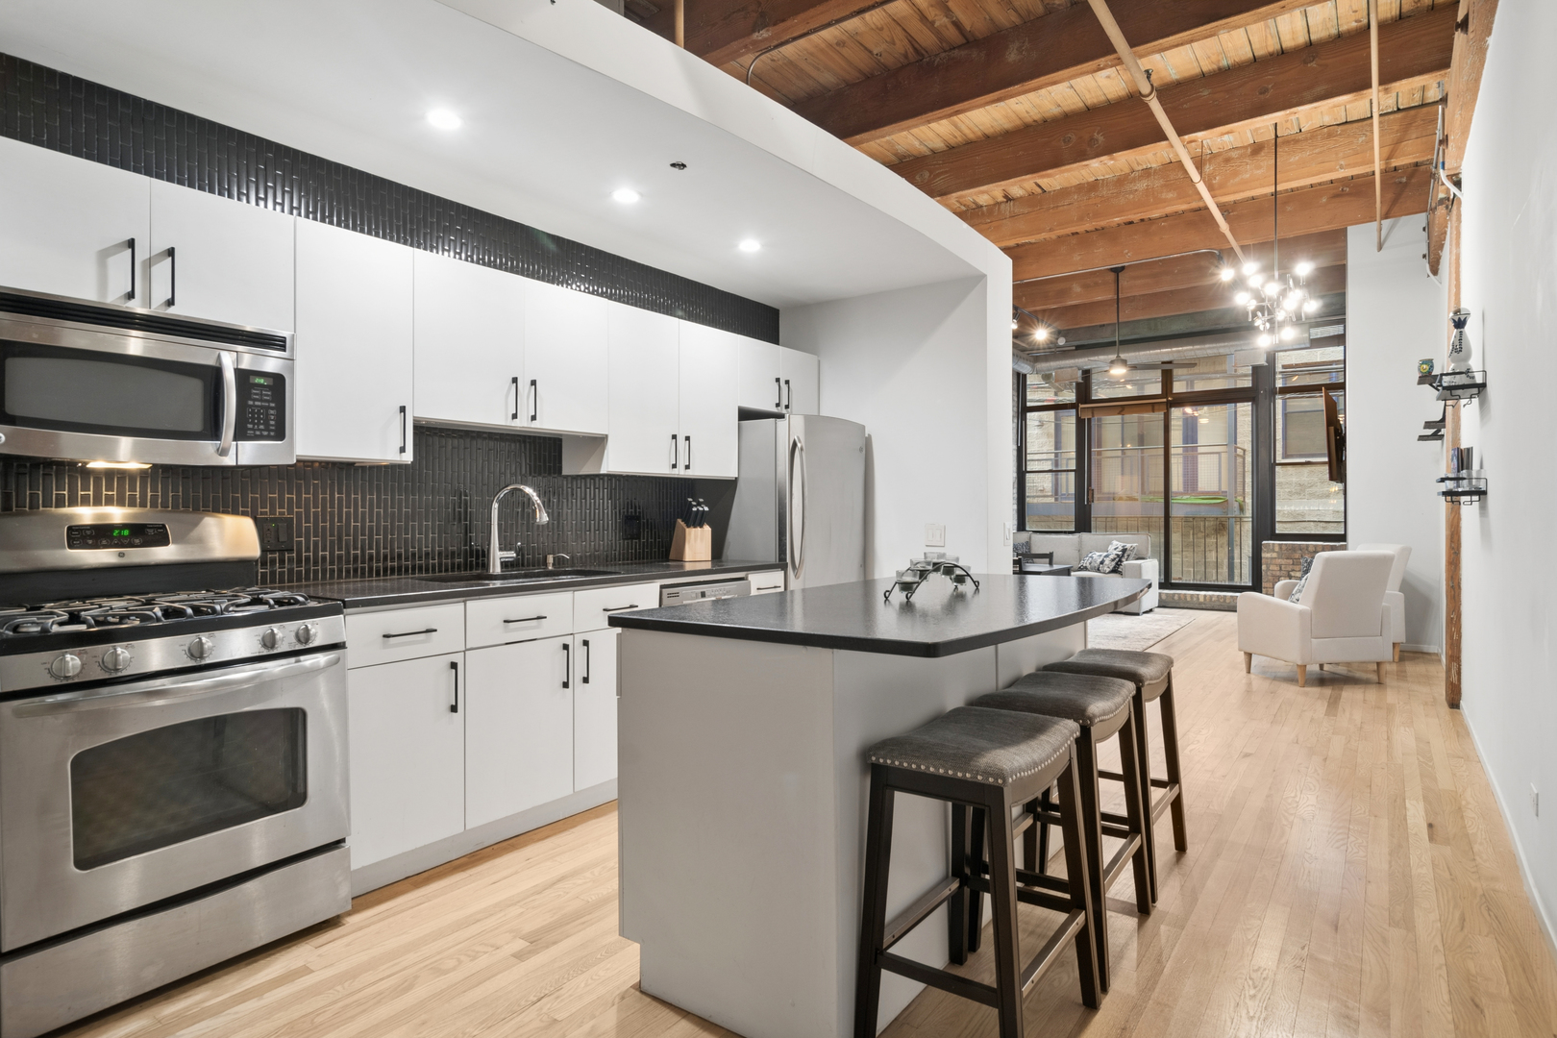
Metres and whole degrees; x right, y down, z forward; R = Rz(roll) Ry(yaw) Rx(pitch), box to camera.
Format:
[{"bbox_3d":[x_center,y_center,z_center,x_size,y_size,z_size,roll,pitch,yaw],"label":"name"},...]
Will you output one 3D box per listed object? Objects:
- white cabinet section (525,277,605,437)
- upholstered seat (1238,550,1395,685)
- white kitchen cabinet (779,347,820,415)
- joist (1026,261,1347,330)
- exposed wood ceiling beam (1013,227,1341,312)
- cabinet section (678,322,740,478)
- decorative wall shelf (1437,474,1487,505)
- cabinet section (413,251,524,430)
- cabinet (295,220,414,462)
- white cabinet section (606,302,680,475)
[{"bbox_3d":[-1.036,-0.685,3.457,0.330,0.612,0.436,1,1,38],"label":"white cabinet section"},{"bbox_3d":[3.790,0.658,5.490,0.690,0.920,0.720,0,1,-8],"label":"upholstered seat"},{"bbox_3d":[0.006,-0.809,4.789,0.330,0.392,0.386,0,1,38],"label":"white kitchen cabinet"},{"bbox_3d":[4.579,-2.530,9.109,3.400,0.340,0.190,0,1,33],"label":"joist"},{"bbox_3d":[4.112,-2.698,8.655,3.600,0.350,0.160,0,1,35],"label":"exposed wood ceiling beam"},{"bbox_3d":[-0.487,-0.613,4.165,0.330,0.776,0.448,1,1,38],"label":"cabinet section"},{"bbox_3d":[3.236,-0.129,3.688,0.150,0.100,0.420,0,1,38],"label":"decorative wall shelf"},{"bbox_3d":[-1.311,-0.681,3.103,0.330,0.612,0.459,1,1,38],"label":"cabinet section"},{"bbox_3d":[-1.571,-0.592,2.770,0.330,0.778,0.386,0,1,38],"label":"cabinet"},{"bbox_3d":[-0.763,-0.608,3.809,0.330,0.776,0.453,1,1,38],"label":"white cabinet section"}]

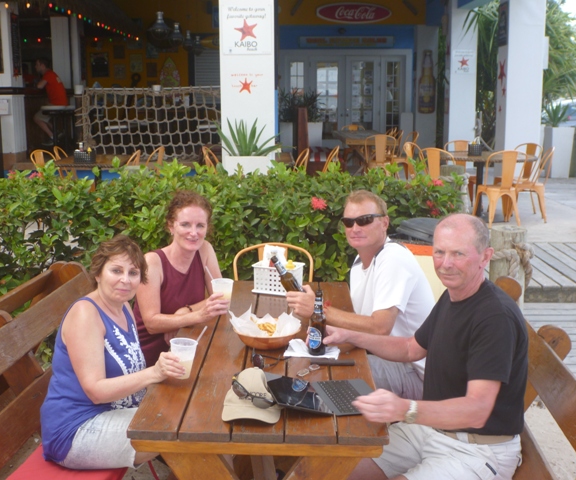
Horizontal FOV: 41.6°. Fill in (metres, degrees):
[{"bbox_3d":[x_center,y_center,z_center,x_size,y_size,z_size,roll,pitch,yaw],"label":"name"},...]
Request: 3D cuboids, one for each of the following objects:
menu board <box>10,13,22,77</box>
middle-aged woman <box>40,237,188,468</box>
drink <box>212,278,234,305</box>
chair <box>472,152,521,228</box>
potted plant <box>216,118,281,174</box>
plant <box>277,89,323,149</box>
[{"bbox_3d":[-3.842,-2.761,10.720,0.030,0.850,0.330,0,11,0],"label":"menu board"},{"bbox_3d":[-0.545,0.582,2.687,0.690,1.210,0.480,7,13,32],"label":"middle-aged woman"},{"bbox_3d":[-0.271,0.231,3.160,0.094,0.120,0.094,0,11,0],"label":"drink"},{"bbox_3d":[2.393,-0.593,8.497,0.460,0.850,0.510,-2,11,-11],"label":"chair"},{"bbox_3d":[-0.374,-0.496,6.981,0.640,1.260,0.600,0,11,0],"label":"potted plant"},{"bbox_3d":[0.250,-2.032,14.068,0.860,1.540,0.600,0,11,2],"label":"plant"}]

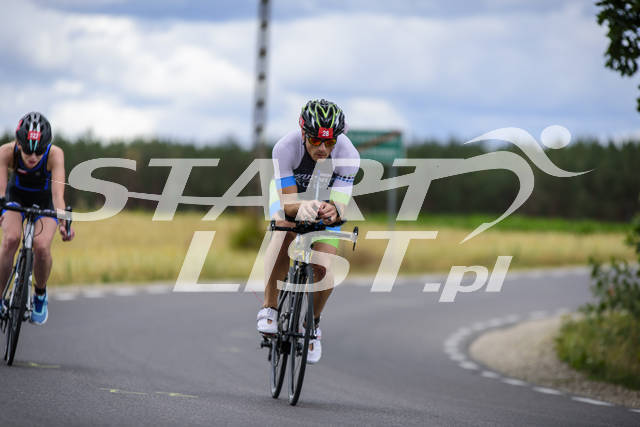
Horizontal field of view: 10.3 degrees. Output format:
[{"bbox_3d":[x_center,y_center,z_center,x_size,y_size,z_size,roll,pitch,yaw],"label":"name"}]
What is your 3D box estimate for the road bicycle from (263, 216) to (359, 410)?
[{"bbox_3d":[-0.121,0.444,17.283,0.430,0.940,1.655,6,-1,-5],"label":"road bicycle"}]

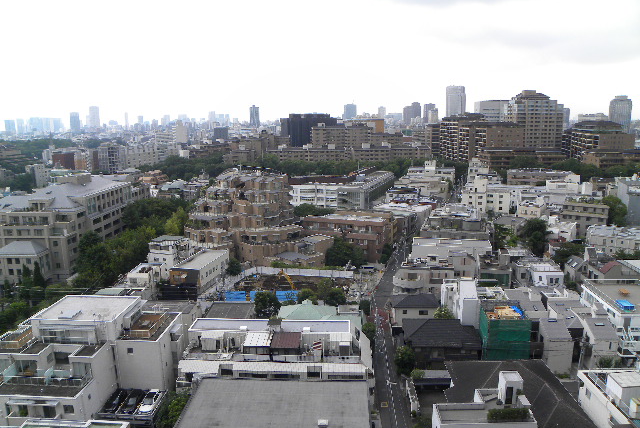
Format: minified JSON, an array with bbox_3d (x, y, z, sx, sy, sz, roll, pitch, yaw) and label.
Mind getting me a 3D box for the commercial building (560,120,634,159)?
[{"bbox_3d":[196.995,-45.805,346.268,21.500,43.000,82.000,3,11,15],"label":"commercial building"}]

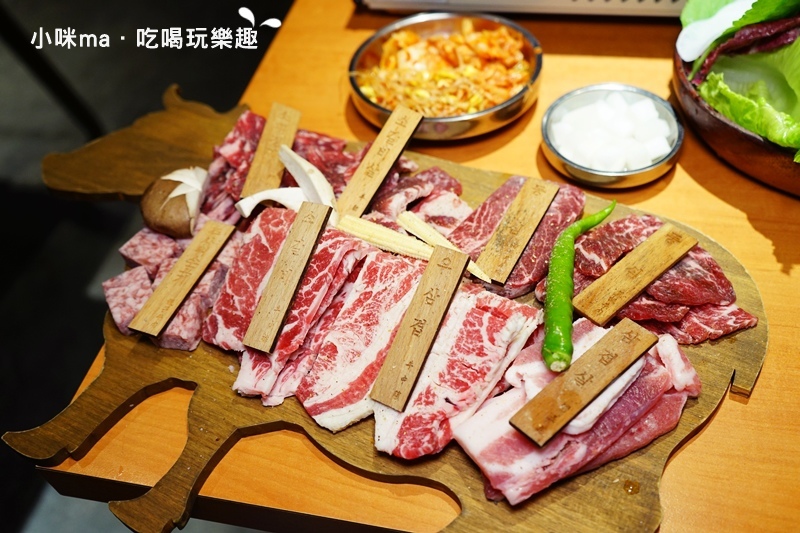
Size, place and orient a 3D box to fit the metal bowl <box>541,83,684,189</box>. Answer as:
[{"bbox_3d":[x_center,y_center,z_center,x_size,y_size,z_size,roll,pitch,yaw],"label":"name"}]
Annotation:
[{"bbox_3d":[0.173,-0.104,0.601,0.112,0.026,0.112,-5,50,5],"label":"metal bowl"}]

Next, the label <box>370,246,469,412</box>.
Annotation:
[{"bbox_3d":[0.013,0.039,0.476,0.024,0.004,0.111,19,72,16],"label":"label"}]

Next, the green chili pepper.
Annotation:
[{"bbox_3d":[0.111,0.007,0.478,0.031,0.020,0.152,12,53,18],"label":"green chili pepper"}]

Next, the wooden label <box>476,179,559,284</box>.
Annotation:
[{"bbox_3d":[0.083,-0.026,0.519,0.025,0.004,0.106,20,51,21],"label":"wooden label"}]

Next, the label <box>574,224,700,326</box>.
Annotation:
[{"bbox_3d":[0.158,0.005,0.489,0.105,0.004,0.024,-35,58,-24],"label":"label"}]

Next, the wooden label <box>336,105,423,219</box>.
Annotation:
[{"bbox_3d":[-0.016,-0.083,0.584,0.024,0.004,0.110,24,67,15],"label":"wooden label"}]

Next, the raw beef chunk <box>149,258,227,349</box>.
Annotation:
[{"bbox_3d":[-0.156,0.027,0.530,0.053,0.019,0.070,2,51,11],"label":"raw beef chunk"}]

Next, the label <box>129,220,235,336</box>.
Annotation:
[{"bbox_3d":[-0.156,0.007,0.532,0.024,0.004,0.107,13,52,18],"label":"label"}]

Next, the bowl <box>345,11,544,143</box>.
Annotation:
[{"bbox_3d":[0.043,-0.175,0.678,0.171,0.032,0.171,-5,50,5],"label":"bowl"}]

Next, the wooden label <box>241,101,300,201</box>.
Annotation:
[{"bbox_3d":[-0.104,-0.093,0.602,0.025,0.004,0.110,14,53,-7],"label":"wooden label"}]

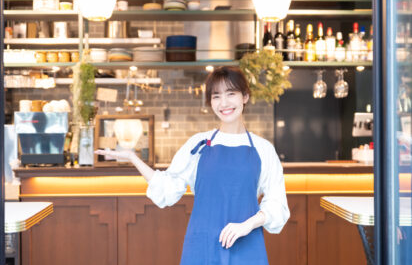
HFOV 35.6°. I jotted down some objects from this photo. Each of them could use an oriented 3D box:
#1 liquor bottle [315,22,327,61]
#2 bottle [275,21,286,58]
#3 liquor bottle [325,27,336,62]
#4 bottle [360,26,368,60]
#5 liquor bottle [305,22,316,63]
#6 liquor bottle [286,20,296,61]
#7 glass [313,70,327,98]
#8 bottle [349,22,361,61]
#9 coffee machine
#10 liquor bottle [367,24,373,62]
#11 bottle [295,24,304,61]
[{"bbox_3d":[0.878,-0.692,4.901,0.074,0.304,0.074,0,1,-2],"label":"liquor bottle"},{"bbox_3d":[0.568,-0.699,4.889,0.074,0.322,0.074,0,1,-2],"label":"bottle"},{"bbox_3d":[0.954,-0.671,4.904,0.074,0.262,0.074,0,1,-2],"label":"liquor bottle"},{"bbox_3d":[1.221,-0.682,4.944,0.069,0.275,0.069,0,1,-2],"label":"bottle"},{"bbox_3d":[0.798,-0.684,4.898,0.077,0.290,0.077,0,1,-2],"label":"liquor bottle"},{"bbox_3d":[0.654,-0.698,4.892,0.070,0.319,0.070,0,1,-2],"label":"liquor bottle"},{"bbox_3d":[0.861,-0.369,4.850,0.096,0.216,0.096,0,1,-2],"label":"glass"},{"bbox_3d":[1.145,-0.692,4.912,0.080,0.302,0.080,0,1,-2],"label":"bottle"},{"bbox_3d":[-1.155,0.044,4.700,0.373,0.383,0.460,0,1,-2],"label":"coffee machine"},{"bbox_3d":[1.269,-0.683,4.917,0.070,0.283,0.070,0,1,-2],"label":"liquor bottle"},{"bbox_3d":[0.711,-0.682,4.894,0.067,0.287,0.067,0,1,-2],"label":"bottle"}]

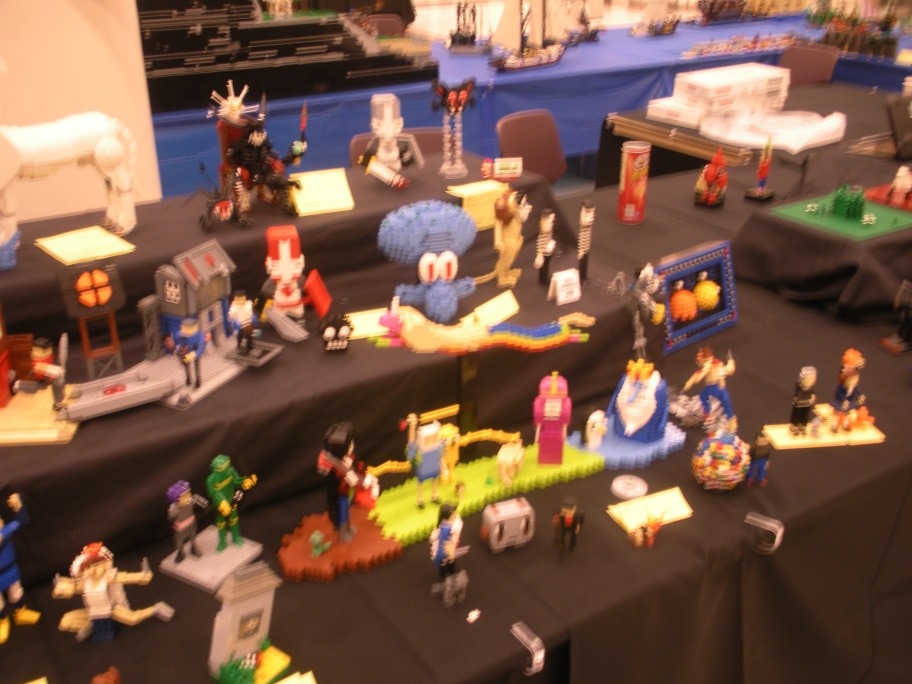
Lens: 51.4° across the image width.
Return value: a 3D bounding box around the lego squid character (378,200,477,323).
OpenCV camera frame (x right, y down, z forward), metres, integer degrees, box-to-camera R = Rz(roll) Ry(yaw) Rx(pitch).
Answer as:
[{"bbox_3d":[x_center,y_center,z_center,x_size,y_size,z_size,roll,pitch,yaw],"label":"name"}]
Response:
[{"bbox_3d":[-0.049,-0.143,1.665,0.175,0.217,0.119,-9,27,-18],"label":"lego squid character"}]

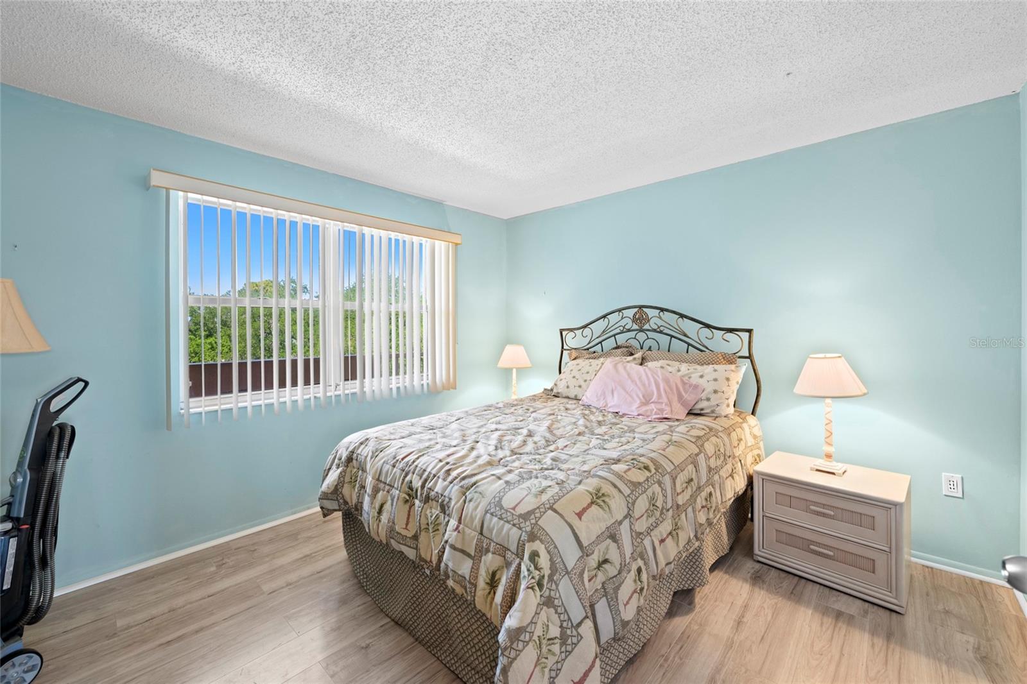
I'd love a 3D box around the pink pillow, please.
[{"bbox_3d":[0.863,0.319,2.789,0.720,0.390,0.170,10,-19,41],"label":"pink pillow"}]

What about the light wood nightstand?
[{"bbox_3d":[1.713,0.956,2.172,0.600,0.515,0.470,2,3,43],"label":"light wood nightstand"}]

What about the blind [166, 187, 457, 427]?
[{"bbox_3d":[-1.187,-0.194,2.849,0.090,1.287,1.959,2,3,44],"label":"blind"}]

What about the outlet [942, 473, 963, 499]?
[{"bbox_3d":[2.261,0.740,2.054,0.072,0.118,0.010,2,3,42],"label":"outlet"}]

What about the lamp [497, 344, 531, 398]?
[{"bbox_3d":[0.009,0.321,3.762,0.325,0.635,0.325,0,2,0],"label":"lamp"}]

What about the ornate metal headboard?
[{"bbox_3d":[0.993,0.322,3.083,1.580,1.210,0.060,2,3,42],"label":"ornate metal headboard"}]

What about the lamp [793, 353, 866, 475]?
[{"bbox_3d":[1.737,0.383,2.200,0.325,0.635,0.325,2,3,42],"label":"lamp"}]

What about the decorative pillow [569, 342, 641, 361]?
[{"bbox_3d":[0.686,0.252,3.203,0.660,0.420,0.160,2,-10,42],"label":"decorative pillow"}]

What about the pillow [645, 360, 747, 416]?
[{"bbox_3d":[1.166,0.288,2.691,0.660,0.390,0.170,2,-14,42],"label":"pillow"}]

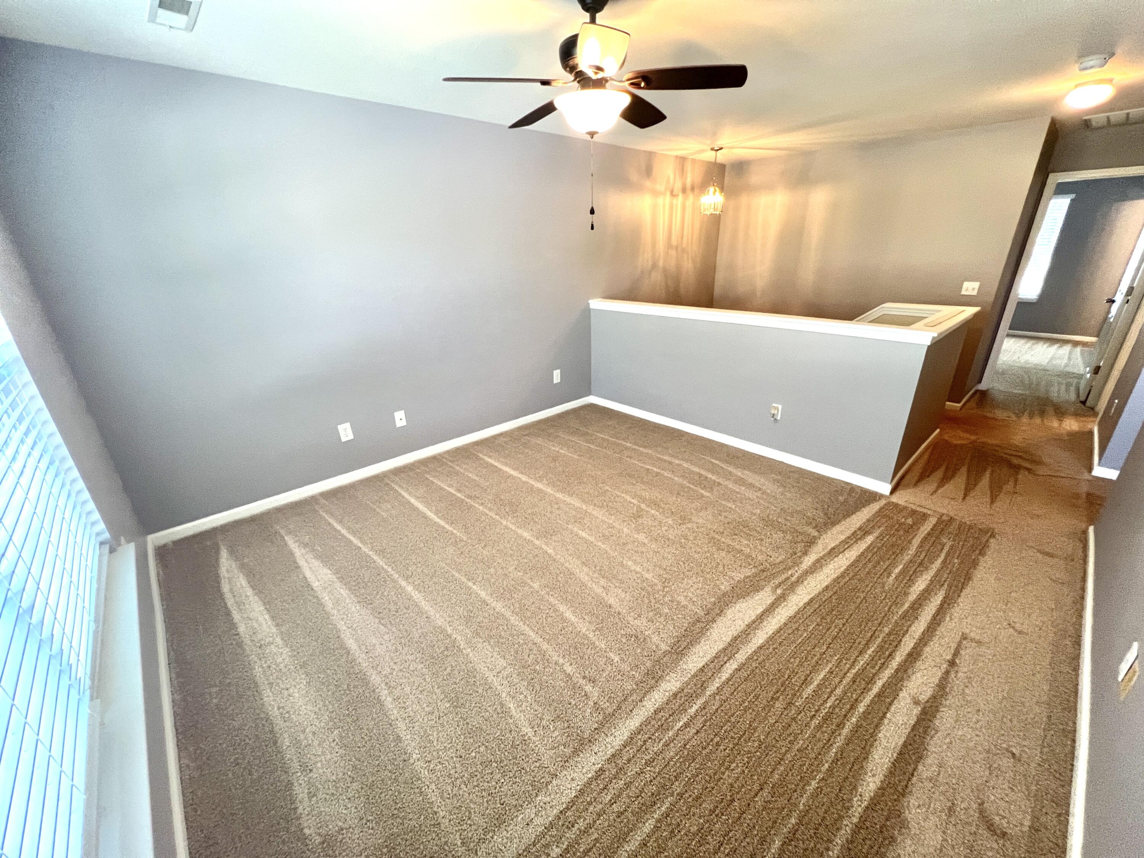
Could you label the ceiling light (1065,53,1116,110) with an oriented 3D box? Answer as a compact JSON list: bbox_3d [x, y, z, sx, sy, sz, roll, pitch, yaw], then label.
[{"bbox_3d":[3.282,-2.123,2.731,0.230,0.116,0.230,-20,28,-37],"label":"ceiling light"}]

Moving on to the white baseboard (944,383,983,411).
[{"bbox_3d":[4.019,-0.359,4.419,1.020,0.075,0.100,-20,28,-37],"label":"white baseboard"}]

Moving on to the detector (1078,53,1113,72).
[{"bbox_3d":[2.837,-1.982,2.331,0.137,0.042,0.137,-20,28,-37],"label":"detector"}]

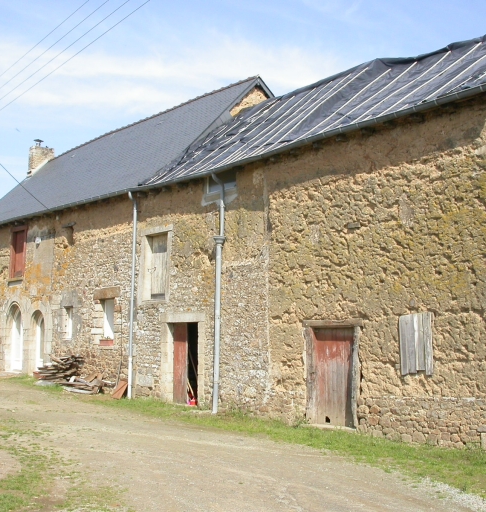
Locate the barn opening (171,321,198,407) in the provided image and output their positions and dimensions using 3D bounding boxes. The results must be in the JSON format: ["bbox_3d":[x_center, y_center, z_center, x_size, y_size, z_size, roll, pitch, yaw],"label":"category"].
[{"bbox_3d":[-1.204,2.365,16.445,0.250,1.800,1.080,4,-7,-39],"label":"barn opening"}]

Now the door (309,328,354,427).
[{"bbox_3d":[1.567,2.071,12.974,0.200,1.740,1.160,4,-7,-39],"label":"door"}]

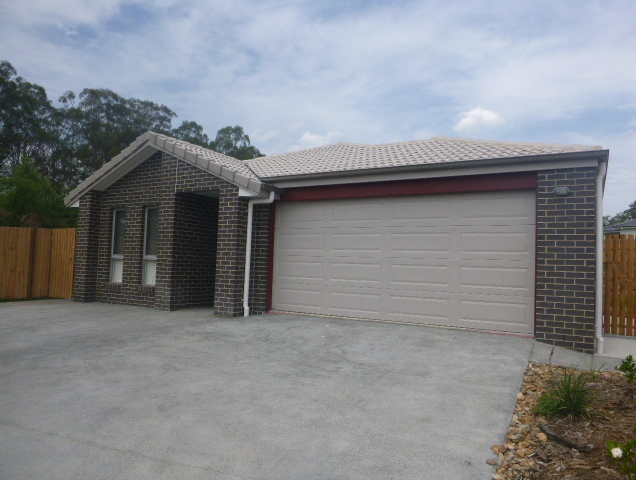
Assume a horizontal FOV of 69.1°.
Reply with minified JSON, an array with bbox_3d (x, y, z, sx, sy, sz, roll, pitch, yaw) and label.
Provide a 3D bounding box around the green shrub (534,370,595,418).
[{"bbox_3d":[2.267,1.421,4.250,0.520,0.400,0.480,0,-4,30],"label":"green shrub"}]

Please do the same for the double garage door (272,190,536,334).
[{"bbox_3d":[1.147,0.311,7.914,4.673,2.115,0.060,0,-4,30],"label":"double garage door"}]

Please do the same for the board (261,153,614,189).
[{"bbox_3d":[1.423,-1.087,7.650,5.470,0.188,0.033,0,-4,30],"label":"board"}]

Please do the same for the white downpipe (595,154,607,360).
[{"bbox_3d":[3.854,0.226,6.296,0.120,2.590,0.090,0,-4,30],"label":"white downpipe"}]

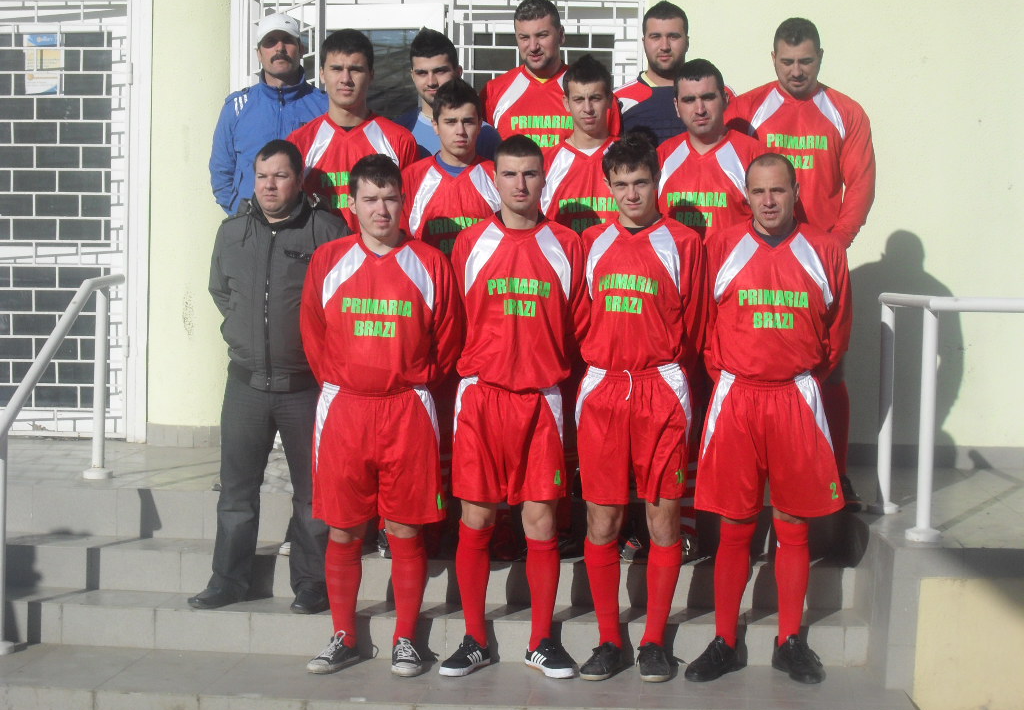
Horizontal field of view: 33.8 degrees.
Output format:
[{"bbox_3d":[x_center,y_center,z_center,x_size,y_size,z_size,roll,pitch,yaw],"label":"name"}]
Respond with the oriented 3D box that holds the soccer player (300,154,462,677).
[{"bbox_3d":[-0.428,0.186,5.528,0.520,1.701,0.360,1,3,-2],"label":"soccer player"}]

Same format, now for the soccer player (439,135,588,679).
[{"bbox_3d":[0.012,0.162,5.505,0.490,1.764,0.360,1,3,1],"label":"soccer player"}]

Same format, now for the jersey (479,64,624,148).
[{"bbox_3d":[0.142,-0.751,6.297,0.550,0.655,0.340,1,3,9],"label":"jersey"}]

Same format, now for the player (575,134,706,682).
[{"bbox_3d":[0.418,0.169,5.490,0.440,1.773,0.380,2,3,11],"label":"player"}]

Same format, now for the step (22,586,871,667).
[{"bbox_3d":[-0.326,0.933,5.774,3.069,0.145,0.299,1,3,4],"label":"step"}]

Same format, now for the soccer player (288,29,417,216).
[{"bbox_3d":[-0.575,-0.234,6.081,0.520,1.890,0.380,1,3,-2],"label":"soccer player"}]

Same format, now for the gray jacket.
[{"bbox_3d":[-0.794,-0.212,5.797,0.510,0.664,0.340,2,3,12],"label":"gray jacket"}]

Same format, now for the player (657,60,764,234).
[{"bbox_3d":[0.706,-0.159,5.990,0.520,1.790,0.380,2,4,14],"label":"player"}]

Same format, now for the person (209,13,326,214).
[{"bbox_3d":[-0.895,-0.396,6.367,0.520,1.807,0.360,0,3,-7],"label":"person"}]

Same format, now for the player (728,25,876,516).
[{"bbox_3d":[1.066,-0.365,6.298,0.580,1.816,0.400,1,3,10],"label":"player"}]

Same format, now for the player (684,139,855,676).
[{"bbox_3d":[0.839,0.204,5.471,0.530,1.716,0.380,1,3,10],"label":"player"}]

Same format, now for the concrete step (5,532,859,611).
[{"bbox_3d":[-0.313,0.788,6.082,3.064,0.151,0.287,1,3,3],"label":"concrete step"}]

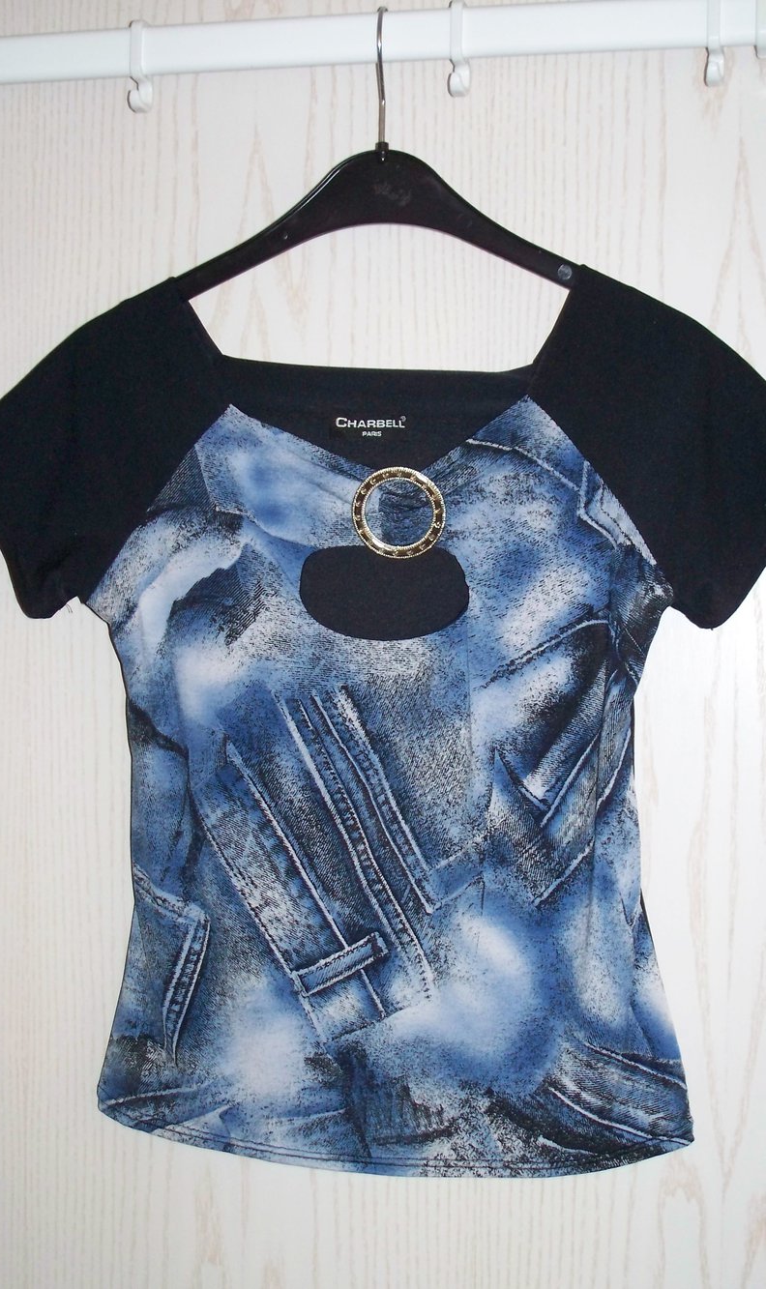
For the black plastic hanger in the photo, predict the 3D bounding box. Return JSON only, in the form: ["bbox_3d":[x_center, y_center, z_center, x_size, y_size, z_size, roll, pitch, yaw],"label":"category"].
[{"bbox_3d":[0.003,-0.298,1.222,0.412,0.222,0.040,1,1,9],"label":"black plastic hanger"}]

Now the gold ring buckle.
[{"bbox_3d":[0.010,-0.084,1.215,0.059,0.059,0.006,1,1,7],"label":"gold ring buckle"}]

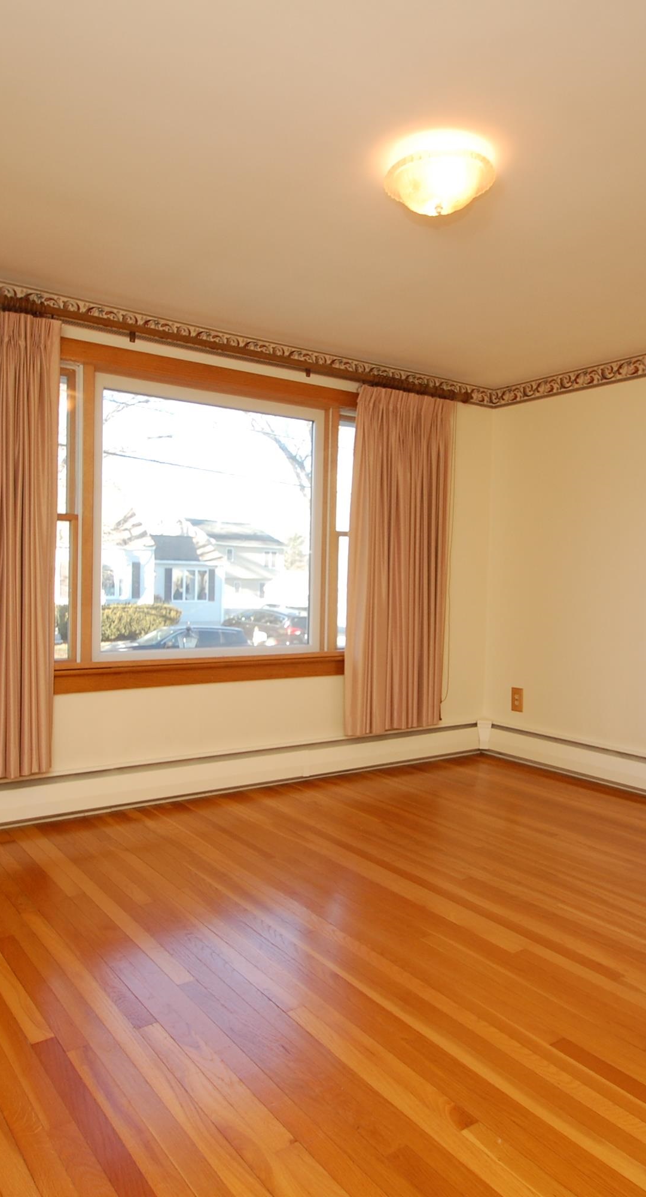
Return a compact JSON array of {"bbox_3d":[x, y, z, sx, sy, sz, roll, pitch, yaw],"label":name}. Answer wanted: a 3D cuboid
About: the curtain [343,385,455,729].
[{"bbox_3d":[0.419,-0.206,4.154,0.730,1.855,0.100,0,2,-33],"label":"curtain"}]

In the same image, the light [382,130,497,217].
[{"bbox_3d":[0.325,-1.152,2.083,0.300,0.150,0.300,1,2,0],"label":"light"}]

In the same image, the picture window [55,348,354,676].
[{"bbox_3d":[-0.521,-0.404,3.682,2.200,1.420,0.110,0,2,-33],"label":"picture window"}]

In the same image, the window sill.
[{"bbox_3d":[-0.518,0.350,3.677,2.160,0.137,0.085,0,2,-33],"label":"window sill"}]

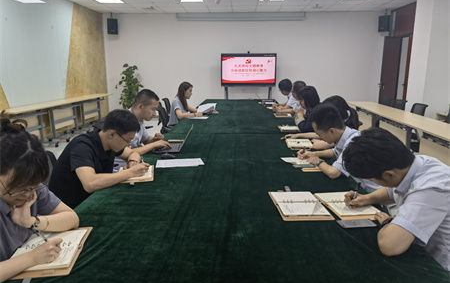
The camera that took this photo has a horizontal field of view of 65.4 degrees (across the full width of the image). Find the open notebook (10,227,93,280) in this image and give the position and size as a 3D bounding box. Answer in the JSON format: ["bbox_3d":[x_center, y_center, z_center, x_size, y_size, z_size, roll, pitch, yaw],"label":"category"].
[{"bbox_3d":[-0.628,0.380,1.259,0.222,0.026,0.350,-1,12,-7],"label":"open notebook"}]

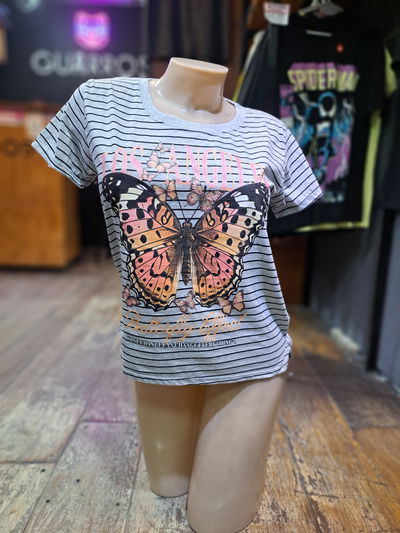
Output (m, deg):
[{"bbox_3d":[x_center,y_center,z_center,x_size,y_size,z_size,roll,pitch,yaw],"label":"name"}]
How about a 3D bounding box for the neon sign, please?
[{"bbox_3d":[-1.101,-2.398,3.760,0.360,0.350,0.050,1,13,-2],"label":"neon sign"}]

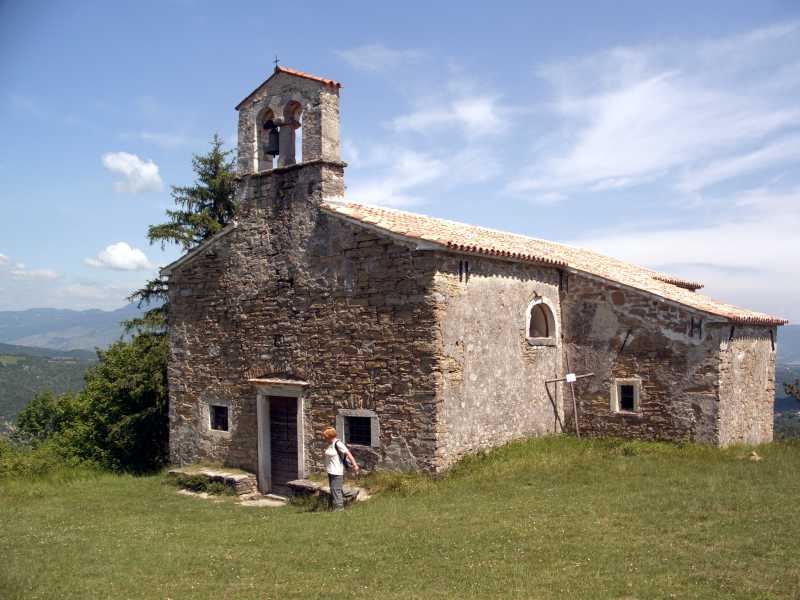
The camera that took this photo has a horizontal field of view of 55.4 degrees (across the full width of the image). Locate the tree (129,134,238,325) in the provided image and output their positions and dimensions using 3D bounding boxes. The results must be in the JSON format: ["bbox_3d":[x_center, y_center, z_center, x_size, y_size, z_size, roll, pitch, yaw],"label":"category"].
[{"bbox_3d":[-5.750,-0.250,23.770,5.979,9.926,5.979,0,-3,0],"label":"tree"}]

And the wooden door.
[{"bbox_3d":[-2.509,3.189,16.680,0.980,2.120,0.100,-2,-3,38],"label":"wooden door"}]

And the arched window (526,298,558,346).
[{"bbox_3d":[3.176,0.513,17.368,0.220,1.088,1.435,-2,-3,38],"label":"arched window"}]

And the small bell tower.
[{"bbox_3d":[-2.541,-3.975,17.138,2.681,2.349,0.660,-2,-3,38],"label":"small bell tower"}]

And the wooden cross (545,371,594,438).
[{"bbox_3d":[3.842,2.348,16.893,1.204,1.432,0.100,-12,-10,37],"label":"wooden cross"}]

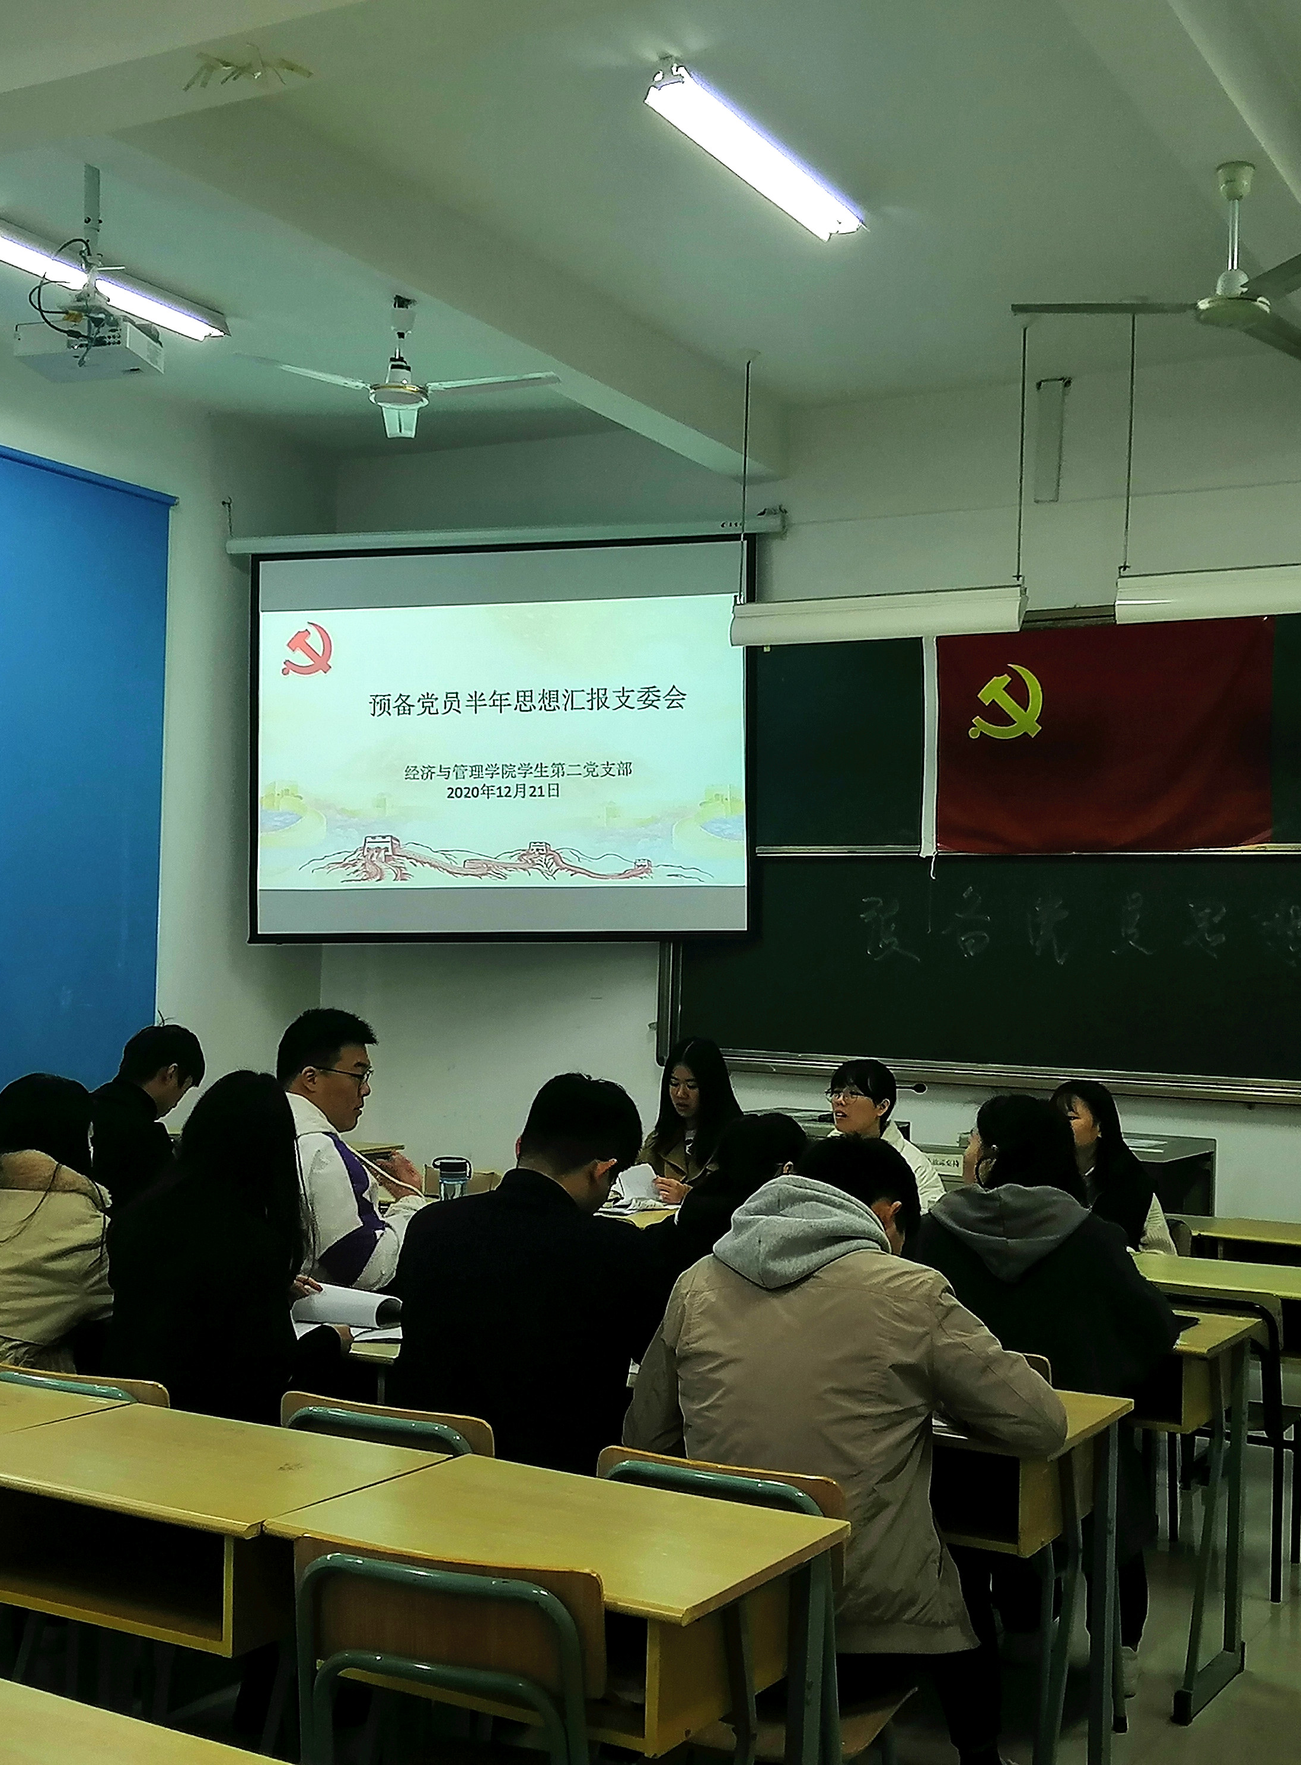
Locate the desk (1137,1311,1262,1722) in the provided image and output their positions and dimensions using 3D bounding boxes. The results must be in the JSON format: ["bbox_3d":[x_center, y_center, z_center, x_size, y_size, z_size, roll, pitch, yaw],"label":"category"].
[{"bbox_3d":[0.979,1.364,4.264,0.649,0.761,0.470,0,-3,31],"label":"desk"}]

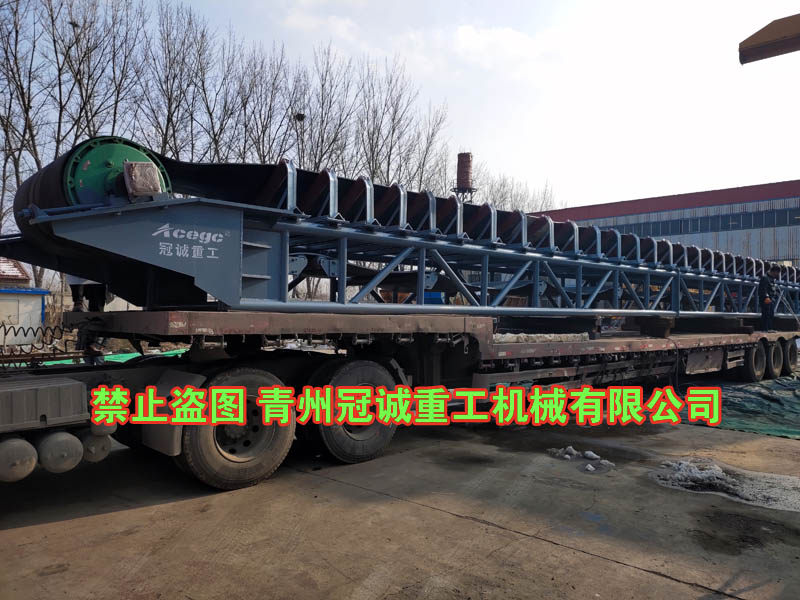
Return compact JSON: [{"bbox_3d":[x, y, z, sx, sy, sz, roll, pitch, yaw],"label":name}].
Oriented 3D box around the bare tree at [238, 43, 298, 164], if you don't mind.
[{"bbox_3d":[-7.229,-5.975,29.000,3.500,16.100,3.500,1,-1,-12],"label":"bare tree"}]

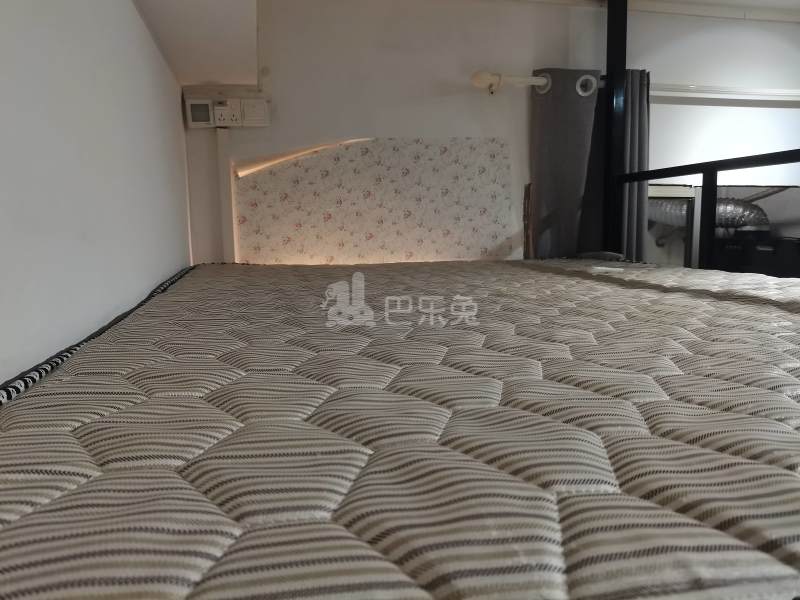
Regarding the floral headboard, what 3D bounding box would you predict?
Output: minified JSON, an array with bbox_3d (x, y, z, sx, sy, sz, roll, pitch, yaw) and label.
[{"bbox_3d":[-0.061,-0.324,1.974,0.939,0.428,0.050,-3,7,-13],"label":"floral headboard"}]

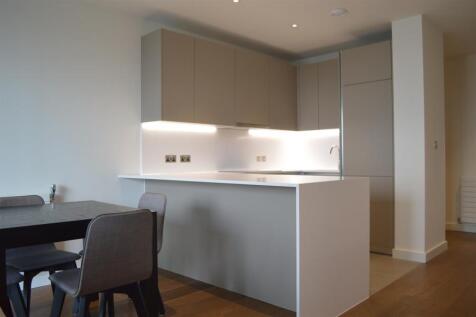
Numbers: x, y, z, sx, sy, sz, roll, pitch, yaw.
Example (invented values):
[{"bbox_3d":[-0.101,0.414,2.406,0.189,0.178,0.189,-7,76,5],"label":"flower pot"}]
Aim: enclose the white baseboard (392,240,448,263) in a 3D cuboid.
[{"bbox_3d":[2.045,1.012,3.981,0.335,0.100,0.810,-1,0,44],"label":"white baseboard"}]

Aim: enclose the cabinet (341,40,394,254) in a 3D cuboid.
[{"bbox_3d":[1.655,-0.106,4.235,0.580,2.344,0.650,-1,0,44],"label":"cabinet"}]

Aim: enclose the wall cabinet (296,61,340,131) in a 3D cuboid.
[{"bbox_3d":[1.271,-0.845,4.935,0.910,0.914,0.320,-1,0,44],"label":"wall cabinet"}]

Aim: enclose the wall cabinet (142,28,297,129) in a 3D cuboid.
[{"bbox_3d":[-0.068,-0.830,4.466,0.377,0.909,2.350,-1,0,44],"label":"wall cabinet"}]

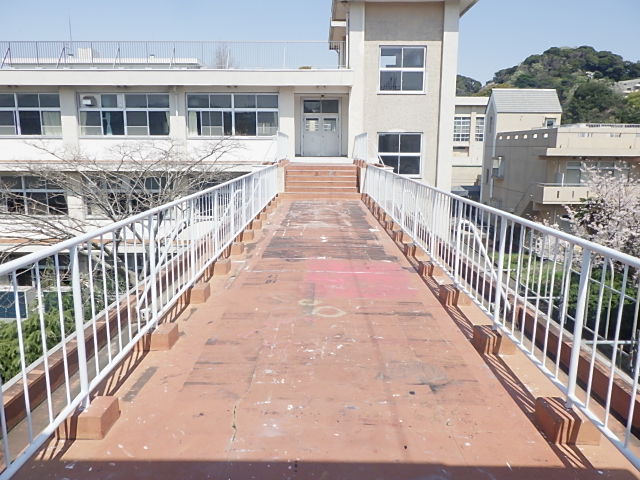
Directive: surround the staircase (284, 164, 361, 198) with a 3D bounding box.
[{"bbox_3d":[0.040,-1.924,17.380,2.600,1.030,1.620,0,10,0],"label":"staircase"}]

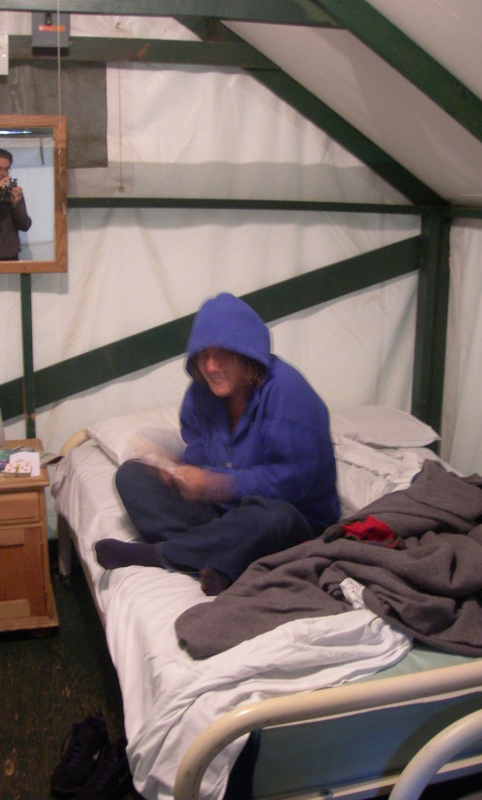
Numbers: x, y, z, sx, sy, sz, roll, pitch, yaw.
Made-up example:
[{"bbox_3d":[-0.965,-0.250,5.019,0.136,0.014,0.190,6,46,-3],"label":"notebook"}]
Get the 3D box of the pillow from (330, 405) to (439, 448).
[{"bbox_3d":[0.437,0.100,3.698,0.650,0.152,0.406,-3,14,-18],"label":"pillow"}]

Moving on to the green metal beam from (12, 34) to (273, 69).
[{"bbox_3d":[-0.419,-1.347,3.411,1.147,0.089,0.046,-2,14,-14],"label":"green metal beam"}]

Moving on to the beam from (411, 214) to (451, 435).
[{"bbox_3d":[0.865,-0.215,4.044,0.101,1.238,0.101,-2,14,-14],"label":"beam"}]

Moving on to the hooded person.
[{"bbox_3d":[-0.013,0.068,2.552,0.670,0.771,0.731,9,15,30],"label":"hooded person"}]

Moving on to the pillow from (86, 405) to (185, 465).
[{"bbox_3d":[-0.245,0.124,3.539,0.650,0.152,0.416,-4,14,-21],"label":"pillow"}]

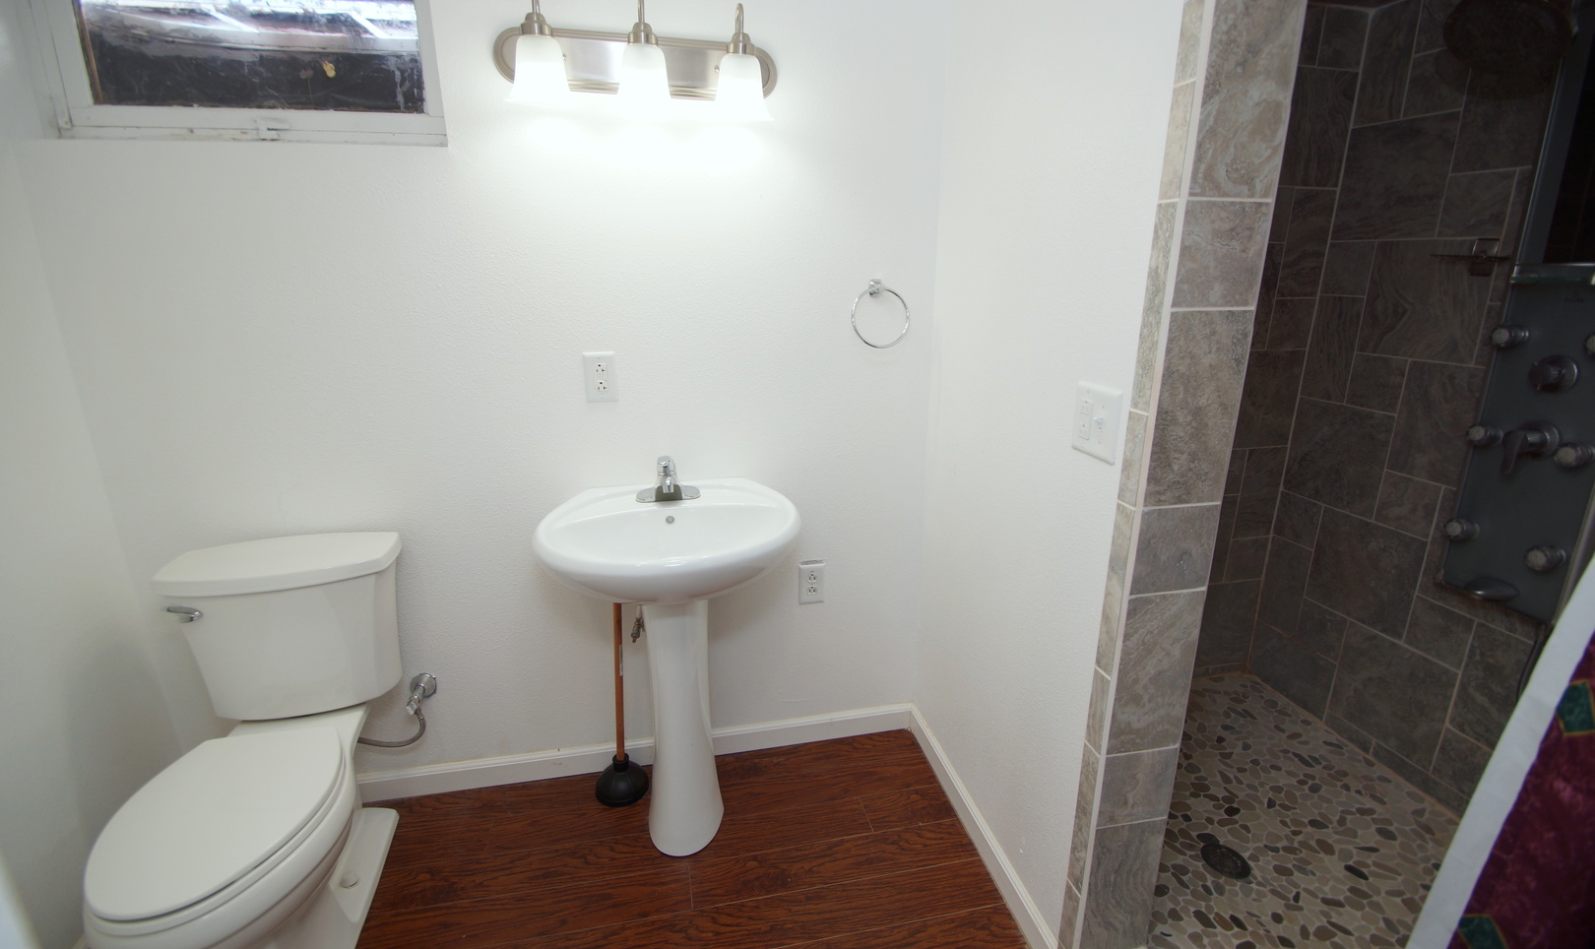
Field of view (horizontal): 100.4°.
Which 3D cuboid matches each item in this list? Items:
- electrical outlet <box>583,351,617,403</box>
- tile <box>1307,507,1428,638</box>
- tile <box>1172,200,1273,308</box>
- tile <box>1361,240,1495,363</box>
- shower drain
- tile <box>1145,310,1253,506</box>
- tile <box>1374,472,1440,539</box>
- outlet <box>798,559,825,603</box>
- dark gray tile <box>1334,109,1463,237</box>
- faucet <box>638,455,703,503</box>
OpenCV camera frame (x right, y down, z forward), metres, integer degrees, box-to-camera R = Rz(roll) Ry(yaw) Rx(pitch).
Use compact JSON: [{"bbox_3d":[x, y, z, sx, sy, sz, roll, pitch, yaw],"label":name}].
[{"bbox_3d":[-0.499,-0.247,1.688,0.078,0.125,0.010,-3,15,-11],"label":"electrical outlet"},{"bbox_3d":[1.628,0.278,1.916,0.012,0.300,0.300,-2,15,-8],"label":"tile"},{"bbox_3d":[0.612,-0.317,0.966,0.143,0.148,0.012,-3,15,-11],"label":"tile"},{"bbox_3d":[1.628,-0.453,1.724,0.012,0.300,0.300,-2,15,-8],"label":"tile"},{"bbox_3d":[1.005,0.905,1.557,0.106,0.010,0.106,-3,16,-10],"label":"shower drain"},{"bbox_3d":[0.609,-0.097,1.017,0.140,0.299,0.010,-3,16,-11],"label":"tile"},{"bbox_3d":[1.635,0.081,1.782,0.010,0.148,0.148,-3,16,-10],"label":"tile"},{"bbox_3d":[0.042,0.310,1.870,0.073,0.119,0.008,-3,16,-11],"label":"outlet"},{"bbox_3d":[1.606,-0.784,1.792,0.012,0.300,0.300,-2,15,-8],"label":"dark gray tile"},{"bbox_3d":[-0.304,0.013,1.558,0.153,0.116,0.145,-3,16,-11],"label":"faucet"}]

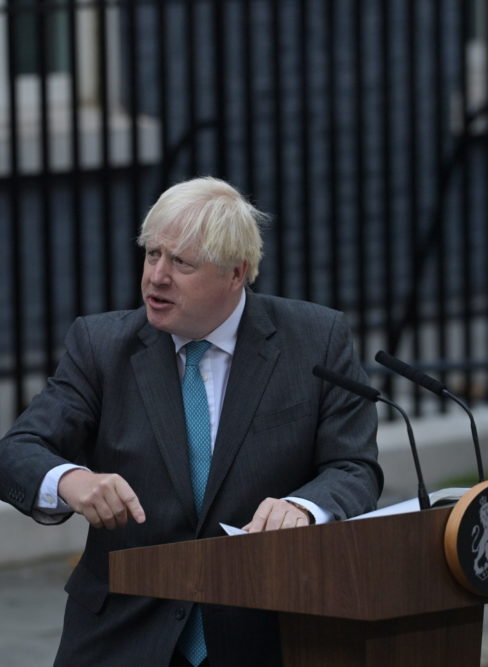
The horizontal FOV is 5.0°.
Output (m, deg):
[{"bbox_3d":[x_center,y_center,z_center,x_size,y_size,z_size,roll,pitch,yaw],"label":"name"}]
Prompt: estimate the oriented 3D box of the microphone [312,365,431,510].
[{"bbox_3d":[0.203,0.169,8.927,0.022,0.211,0.298,-7,10,-37],"label":"microphone"}]

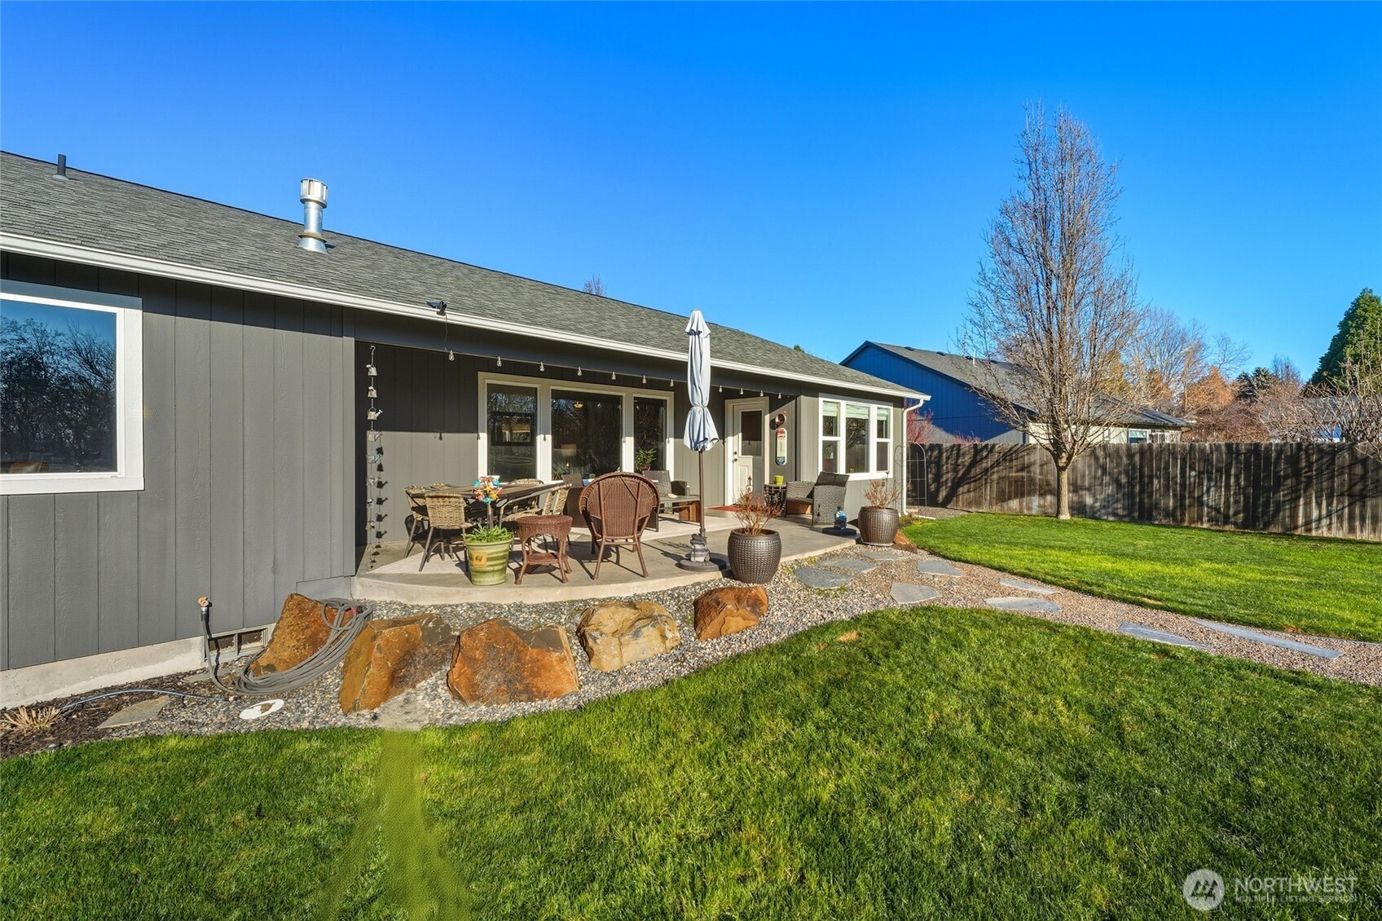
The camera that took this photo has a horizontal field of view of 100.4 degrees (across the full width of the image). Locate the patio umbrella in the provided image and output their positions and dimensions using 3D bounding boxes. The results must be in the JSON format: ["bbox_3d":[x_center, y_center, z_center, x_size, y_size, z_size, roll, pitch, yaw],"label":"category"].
[{"bbox_3d":[0.080,-0.220,5.670,0.420,2.530,0.420,0,1,0],"label":"patio umbrella"}]

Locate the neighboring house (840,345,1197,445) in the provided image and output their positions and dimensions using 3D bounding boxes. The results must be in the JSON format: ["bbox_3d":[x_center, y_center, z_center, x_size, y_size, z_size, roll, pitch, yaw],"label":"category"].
[{"bbox_3d":[11.450,-1.550,24.500,11.800,5.750,12.100,-1,1,-33],"label":"neighboring house"}]

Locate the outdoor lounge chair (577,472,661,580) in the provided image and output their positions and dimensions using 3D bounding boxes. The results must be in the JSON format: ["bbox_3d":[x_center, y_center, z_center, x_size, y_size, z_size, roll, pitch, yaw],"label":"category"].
[{"bbox_3d":[-0.700,0.577,5.500,0.750,0.940,0.880,0,1,-9],"label":"outdoor lounge chair"}]

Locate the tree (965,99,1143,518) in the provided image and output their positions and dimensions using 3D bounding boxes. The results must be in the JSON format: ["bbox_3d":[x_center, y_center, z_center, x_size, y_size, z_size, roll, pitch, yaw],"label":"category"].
[{"bbox_3d":[8.950,-3.690,14.350,4.000,10.200,4.000,1,1,32],"label":"tree"}]

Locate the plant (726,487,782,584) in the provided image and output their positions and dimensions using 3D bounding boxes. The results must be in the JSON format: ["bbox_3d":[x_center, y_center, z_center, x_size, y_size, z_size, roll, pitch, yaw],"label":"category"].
[{"bbox_3d":[0.612,0.700,5.530,0.520,0.880,0.520,0,1,6],"label":"plant"}]

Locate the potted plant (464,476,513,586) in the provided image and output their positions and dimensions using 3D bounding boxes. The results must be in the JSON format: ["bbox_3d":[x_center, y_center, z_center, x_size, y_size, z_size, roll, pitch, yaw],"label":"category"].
[{"bbox_3d":[-1.754,0.598,5.000,0.430,0.910,0.430,0,1,-19],"label":"potted plant"}]

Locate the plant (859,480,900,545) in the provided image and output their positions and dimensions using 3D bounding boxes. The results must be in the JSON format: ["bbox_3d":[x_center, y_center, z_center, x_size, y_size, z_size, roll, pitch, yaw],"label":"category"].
[{"bbox_3d":[2.450,0.663,7.500,0.520,0.880,0.520,0,1,18],"label":"plant"}]

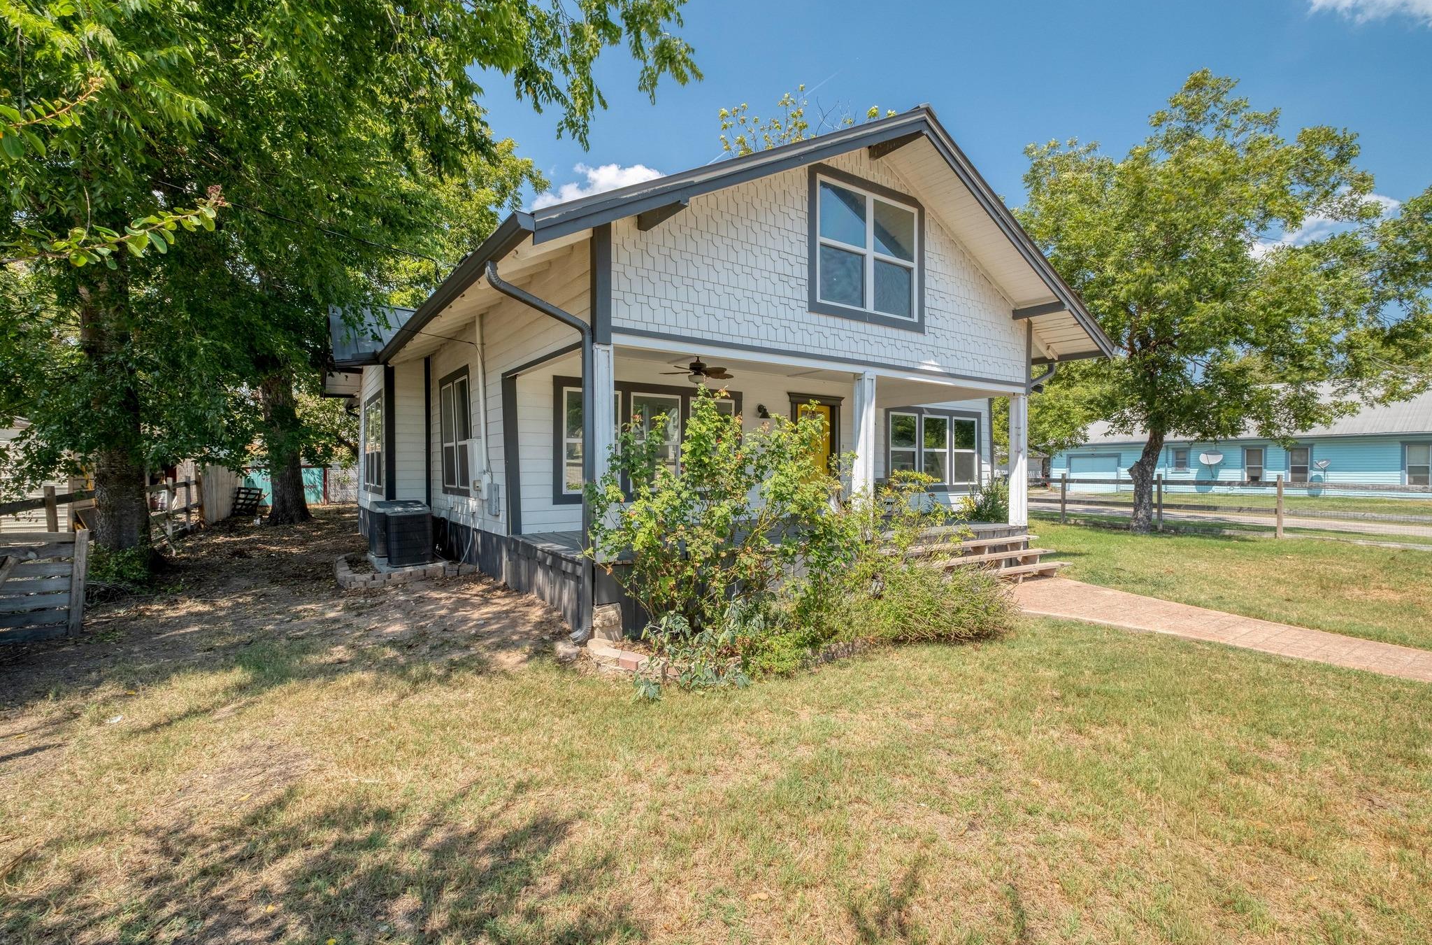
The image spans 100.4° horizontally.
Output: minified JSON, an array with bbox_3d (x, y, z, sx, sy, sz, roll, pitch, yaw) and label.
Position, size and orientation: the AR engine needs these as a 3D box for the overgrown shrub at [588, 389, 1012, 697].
[{"bbox_3d":[0.901,0.453,5.750,3.966,2.245,1.905,0,0,-33],"label":"overgrown shrub"}]

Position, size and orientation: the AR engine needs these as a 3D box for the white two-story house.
[{"bbox_3d":[-1.717,-1.378,12.260,10.248,5.850,13.472,0,0,-33],"label":"white two-story house"}]

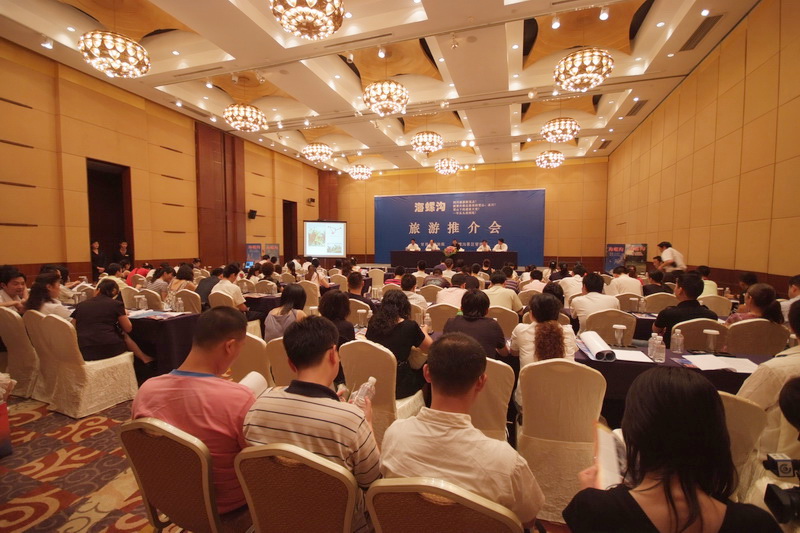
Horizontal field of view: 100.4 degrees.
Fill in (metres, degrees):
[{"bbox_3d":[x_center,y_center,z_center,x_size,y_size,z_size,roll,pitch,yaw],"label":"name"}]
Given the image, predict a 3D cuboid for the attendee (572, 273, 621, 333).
[{"bbox_3d":[2.222,0.700,3.808,0.520,1.240,0.750,1,3,15],"label":"attendee"}]

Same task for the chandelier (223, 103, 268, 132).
[{"bbox_3d":[-4.248,-4.099,9.266,1.100,0.520,1.100,1,3,18],"label":"chandelier"}]

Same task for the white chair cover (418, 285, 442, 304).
[{"bbox_3d":[0.581,0.766,5.669,0.450,0.935,0.520,1,3,19],"label":"white chair cover"}]

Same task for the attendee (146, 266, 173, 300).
[{"bbox_3d":[-4.216,0.619,5.841,0.480,1.250,0.760,1,3,20],"label":"attendee"}]

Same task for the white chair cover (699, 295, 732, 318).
[{"bbox_3d":[4.192,0.844,4.613,0.470,0.935,0.540,1,3,20],"label":"white chair cover"}]

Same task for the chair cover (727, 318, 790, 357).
[{"bbox_3d":[3.305,0.928,3.310,0.455,0.933,0.540,1,3,12],"label":"chair cover"}]

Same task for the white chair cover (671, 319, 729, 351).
[{"bbox_3d":[2.690,0.899,3.113,0.450,0.935,0.520,1,3,19],"label":"white chair cover"}]

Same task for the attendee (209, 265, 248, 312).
[{"bbox_3d":[-2.308,0.619,5.021,0.500,1.300,0.780,1,3,21],"label":"attendee"}]

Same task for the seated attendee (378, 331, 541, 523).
[{"bbox_3d":[0.270,0.841,1.300,0.500,1.300,0.760,1,3,20],"label":"seated attendee"}]

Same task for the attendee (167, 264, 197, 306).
[{"bbox_3d":[-3.373,0.625,5.117,0.500,1.260,0.750,2,3,29],"label":"attendee"}]

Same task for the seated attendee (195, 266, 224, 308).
[{"bbox_3d":[-2.946,0.622,5.373,0.500,1.250,0.820,2,3,22],"label":"seated attendee"}]

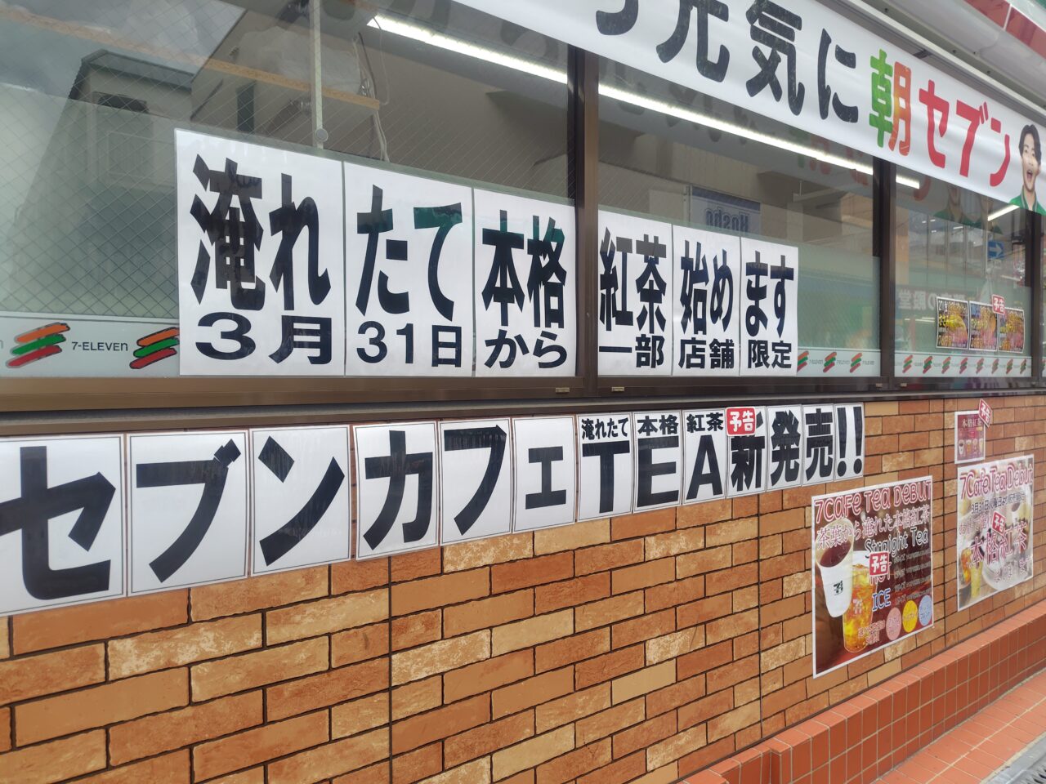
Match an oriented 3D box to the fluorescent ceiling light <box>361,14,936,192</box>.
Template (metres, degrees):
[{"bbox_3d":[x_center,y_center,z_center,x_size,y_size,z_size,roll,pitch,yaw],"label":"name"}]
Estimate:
[{"bbox_3d":[1.053,-1.333,3.491,3.881,0.050,0.090,-1,1,-35],"label":"fluorescent ceiling light"}]

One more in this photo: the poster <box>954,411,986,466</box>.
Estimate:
[{"bbox_3d":[1.926,0.192,2.993,0.293,0.217,0.010,-1,1,-35],"label":"poster"}]

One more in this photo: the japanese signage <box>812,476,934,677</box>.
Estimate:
[{"bbox_3d":[1.307,0.647,2.558,0.841,0.610,0.010,-1,1,-35],"label":"japanese signage"}]

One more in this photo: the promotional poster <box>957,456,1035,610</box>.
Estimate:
[{"bbox_3d":[2.166,0.616,3.165,0.815,0.604,0.010,-1,1,-35],"label":"promotional poster"}]

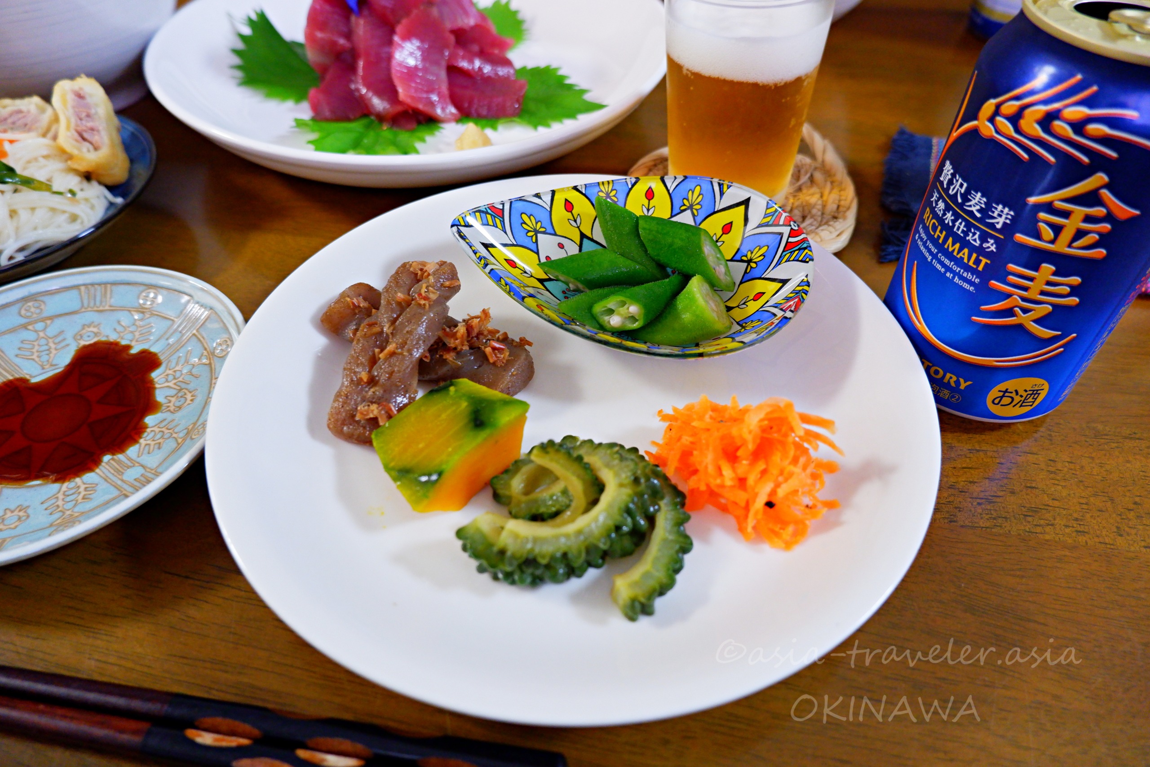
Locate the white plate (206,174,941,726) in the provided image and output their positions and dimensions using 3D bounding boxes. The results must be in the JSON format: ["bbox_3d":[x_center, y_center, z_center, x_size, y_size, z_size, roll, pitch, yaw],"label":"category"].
[{"bbox_3d":[0.000,0.002,0.243,0.222,0.025,0.222,0,47,0],"label":"white plate"}]

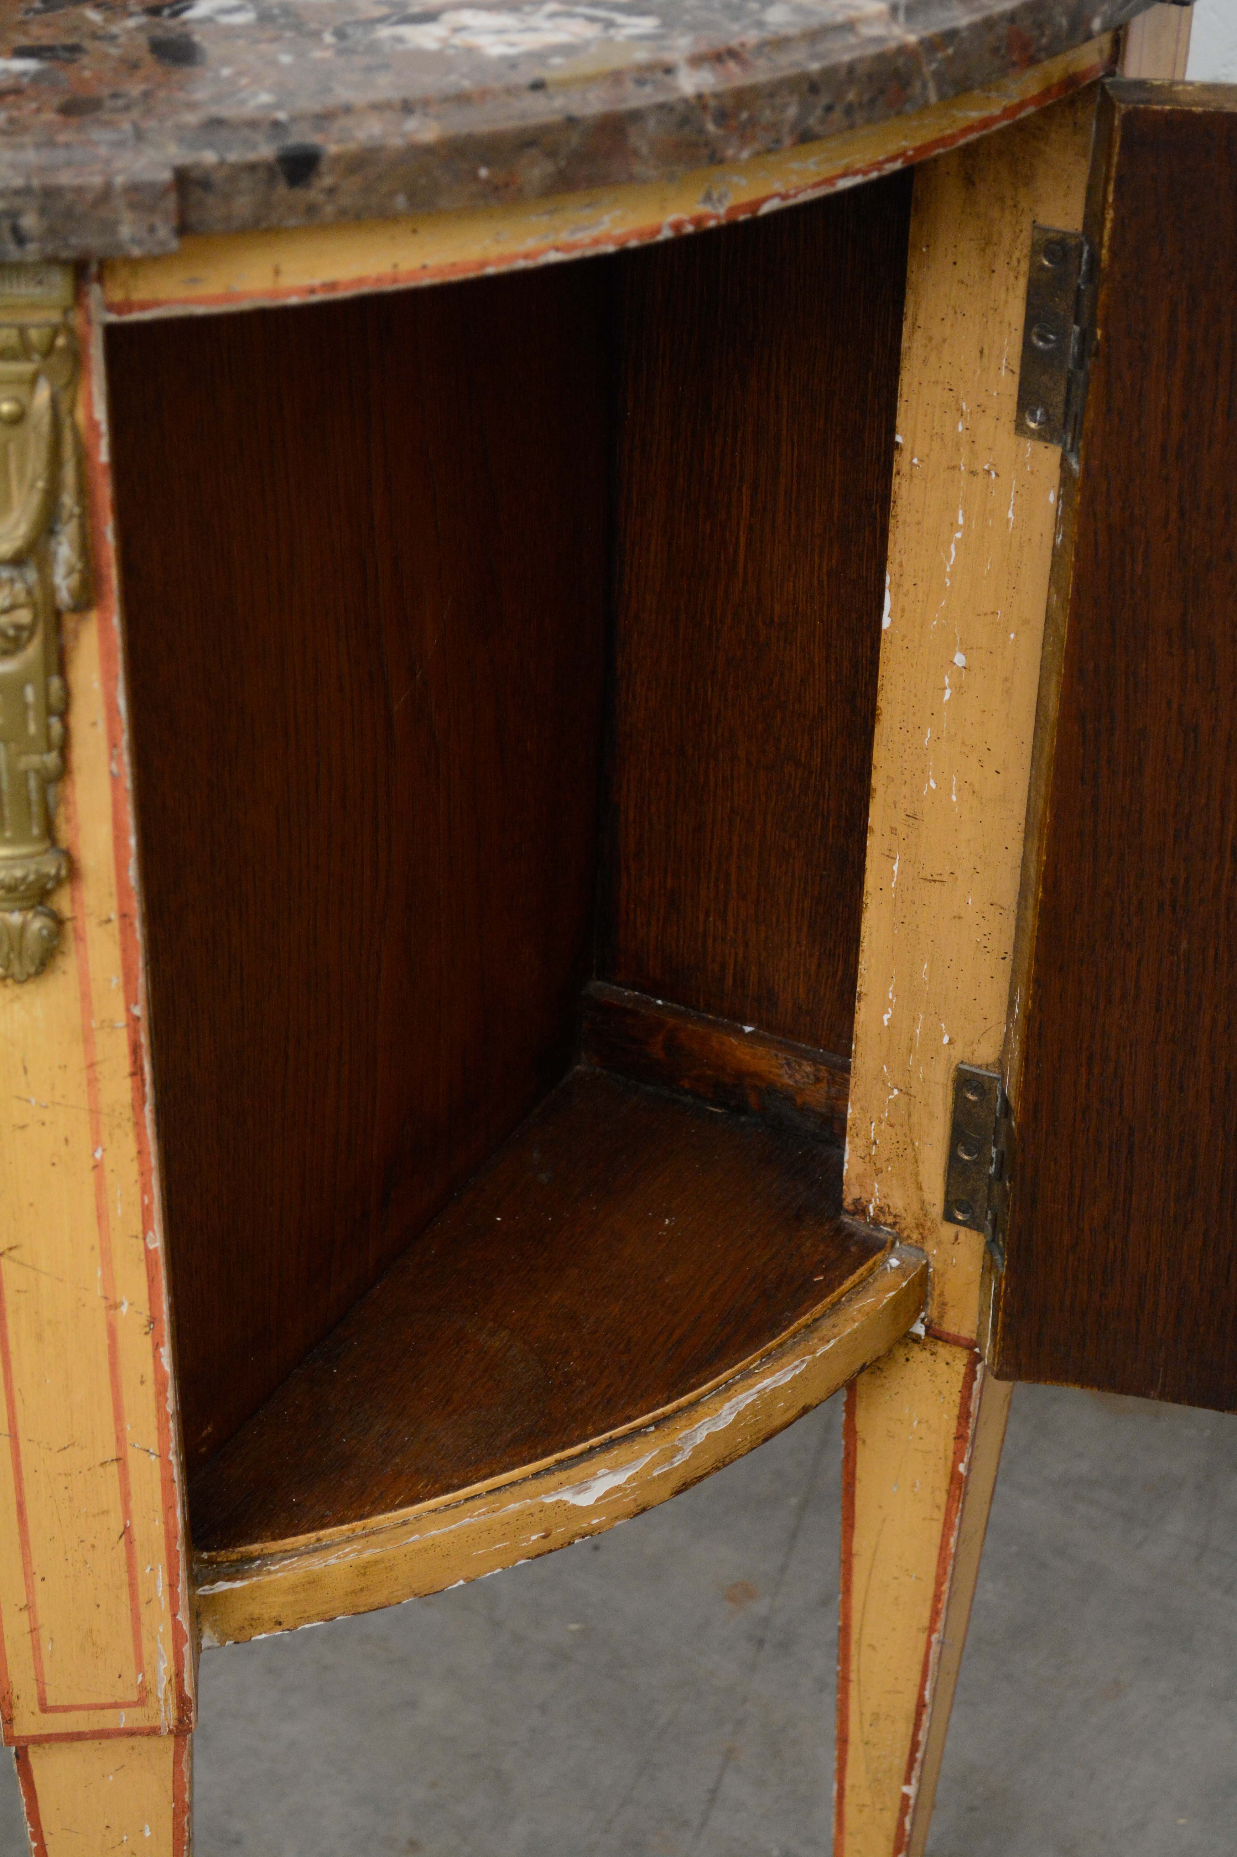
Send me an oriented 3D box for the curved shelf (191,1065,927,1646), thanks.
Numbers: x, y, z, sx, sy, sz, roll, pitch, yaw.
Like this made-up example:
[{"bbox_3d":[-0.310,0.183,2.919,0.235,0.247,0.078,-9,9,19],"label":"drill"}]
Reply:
[{"bbox_3d":[-0.015,0.174,1.294,0.175,0.034,0.340,16,35,22],"label":"curved shelf"}]

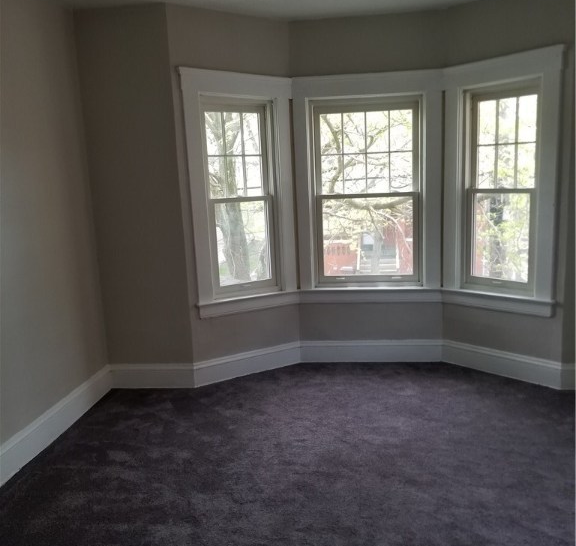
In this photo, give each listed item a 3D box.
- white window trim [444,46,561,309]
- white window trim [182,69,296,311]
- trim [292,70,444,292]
[{"bbox_3d":[1.445,-0.611,3.982,0.130,1.675,0.842,-10,12,-42],"label":"white window trim"},{"bbox_3d":[-0.307,-0.573,4.176,0.864,1.675,0.120,-8,11,-32],"label":"white window trim"},{"bbox_3d":[0.604,-0.670,4.347,1.101,1.606,0.110,-1,9,6],"label":"trim"}]

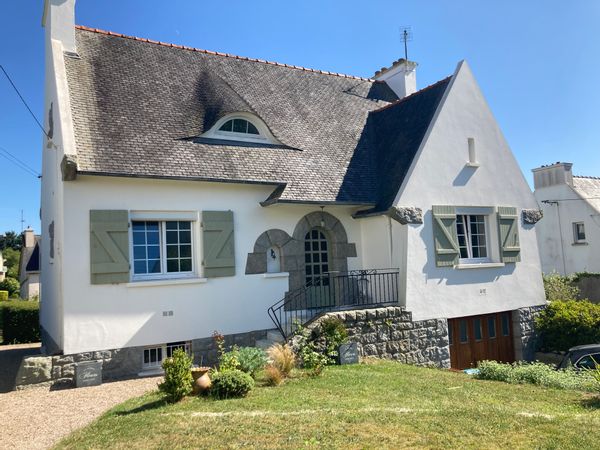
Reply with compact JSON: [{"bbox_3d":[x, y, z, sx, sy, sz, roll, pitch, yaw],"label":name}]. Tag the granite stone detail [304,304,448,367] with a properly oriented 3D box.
[{"bbox_3d":[1.601,2.476,10.253,3.939,1.495,0.404,0,-5,-32],"label":"granite stone detail"}]

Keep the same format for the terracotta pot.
[{"bbox_3d":[-1.568,2.451,7.649,0.313,0.424,0.313,-3,-4,0],"label":"terracotta pot"}]

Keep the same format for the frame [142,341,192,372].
[{"bbox_3d":[-2.623,2.586,9.666,0.974,0.467,0.100,0,-6,-30],"label":"frame"}]

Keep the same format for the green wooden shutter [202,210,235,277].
[{"bbox_3d":[-1.709,0.395,10.315,0.684,1.385,0.060,0,-6,-30],"label":"green wooden shutter"}]

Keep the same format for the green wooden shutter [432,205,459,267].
[{"bbox_3d":[3.425,0.264,11.340,0.758,1.424,0.050,0,-5,-32],"label":"green wooden shutter"}]

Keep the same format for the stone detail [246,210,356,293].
[{"bbox_3d":[0.070,0.796,12.011,3.202,2.262,0.303,0,-5,-32],"label":"stone detail"}]

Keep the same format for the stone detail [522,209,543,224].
[{"bbox_3d":[6.254,-0.216,13.245,0.869,0.374,0.283,0,-5,-32],"label":"stone detail"}]

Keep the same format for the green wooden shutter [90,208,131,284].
[{"bbox_3d":[-3.708,0.429,9.526,0.717,1.439,0.051,0,-5,-32],"label":"green wooden shutter"}]

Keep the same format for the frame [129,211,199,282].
[{"bbox_3d":[-2.859,0.438,10.227,1.454,1.434,0.152,0,-5,-32],"label":"frame"}]

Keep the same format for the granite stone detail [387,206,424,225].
[{"bbox_3d":[2.341,-0.205,10.835,0.848,0.389,0.283,0,-5,-32],"label":"granite stone detail"}]

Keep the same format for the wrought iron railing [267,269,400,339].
[{"bbox_3d":[0.848,1.625,10.322,3.397,1.244,0.080,0,-6,-30],"label":"wrought iron railing"}]

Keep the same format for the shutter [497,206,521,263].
[{"bbox_3d":[5.470,0.261,12.647,0.740,1.430,0.060,0,-6,-30],"label":"shutter"}]

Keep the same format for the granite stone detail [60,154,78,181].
[{"bbox_3d":[-4.218,-1.044,8.841,0.245,0.416,0.500,0,-6,-30],"label":"granite stone detail"}]

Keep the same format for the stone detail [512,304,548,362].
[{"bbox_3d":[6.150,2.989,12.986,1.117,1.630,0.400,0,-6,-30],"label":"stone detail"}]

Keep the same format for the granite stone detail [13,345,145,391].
[{"bbox_3d":[-3.947,2.585,8.878,2.170,0.628,0.350,0,-6,-30],"label":"granite stone detail"}]

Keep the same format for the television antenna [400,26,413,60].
[{"bbox_3d":[3.756,-6.337,17.036,0.420,1.200,0.550,-4,-5,14],"label":"television antenna"}]

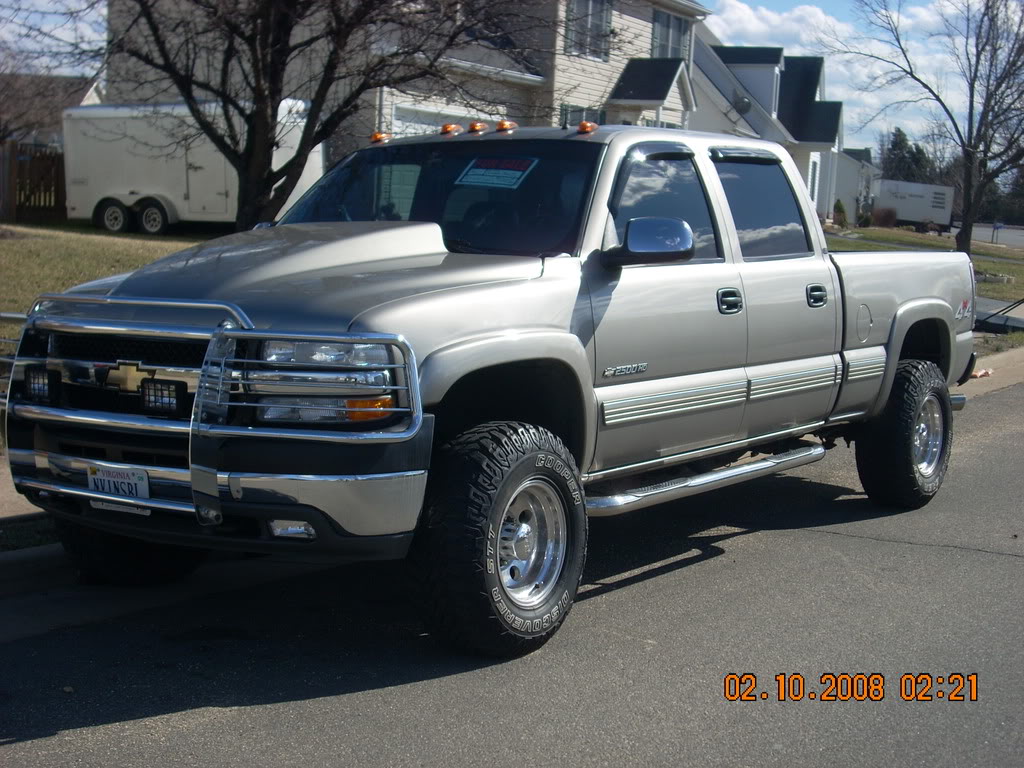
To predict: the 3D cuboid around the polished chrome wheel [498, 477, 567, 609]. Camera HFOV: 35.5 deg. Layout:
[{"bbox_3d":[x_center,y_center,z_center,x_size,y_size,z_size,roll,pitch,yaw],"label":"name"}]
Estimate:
[{"bbox_3d":[-0.006,0.560,5.760,0.200,0.475,0.475,4,6,32],"label":"polished chrome wheel"}]

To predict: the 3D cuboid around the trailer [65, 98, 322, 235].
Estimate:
[{"bbox_3d":[-5.357,-3.680,27.710,4.600,2.280,2.050,4,9,26],"label":"trailer"}]

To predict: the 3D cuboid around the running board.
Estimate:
[{"bbox_3d":[0.902,0.388,6.981,0.190,0.100,1.970,4,7,35],"label":"running board"}]

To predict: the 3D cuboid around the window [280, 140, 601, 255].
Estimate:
[{"bbox_3d":[-0.345,-0.783,6.700,1.560,0.690,0.180,4,-38,35],"label":"window"}]

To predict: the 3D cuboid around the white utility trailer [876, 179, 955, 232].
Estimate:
[{"bbox_3d":[27.010,-11.899,108.000,6.300,3.300,2.350,2,7,-30],"label":"white utility trailer"}]

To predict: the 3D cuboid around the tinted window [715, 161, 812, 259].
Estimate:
[{"bbox_3d":[1.180,-0.821,7.425,0.050,0.500,0.790,-17,-5,35],"label":"tinted window"}]

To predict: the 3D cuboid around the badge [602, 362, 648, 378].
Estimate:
[{"bbox_3d":[0.441,-0.055,6.181,0.012,0.042,0.345,4,7,35],"label":"badge"}]

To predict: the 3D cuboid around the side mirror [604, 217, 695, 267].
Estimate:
[{"bbox_3d":[0.525,-0.532,6.036,0.320,0.175,0.160,4,7,35],"label":"side mirror"}]

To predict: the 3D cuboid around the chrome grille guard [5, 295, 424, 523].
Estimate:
[{"bbox_3d":[-1.230,0.055,5.522,1.900,0.710,0.540,4,7,35],"label":"chrome grille guard"}]

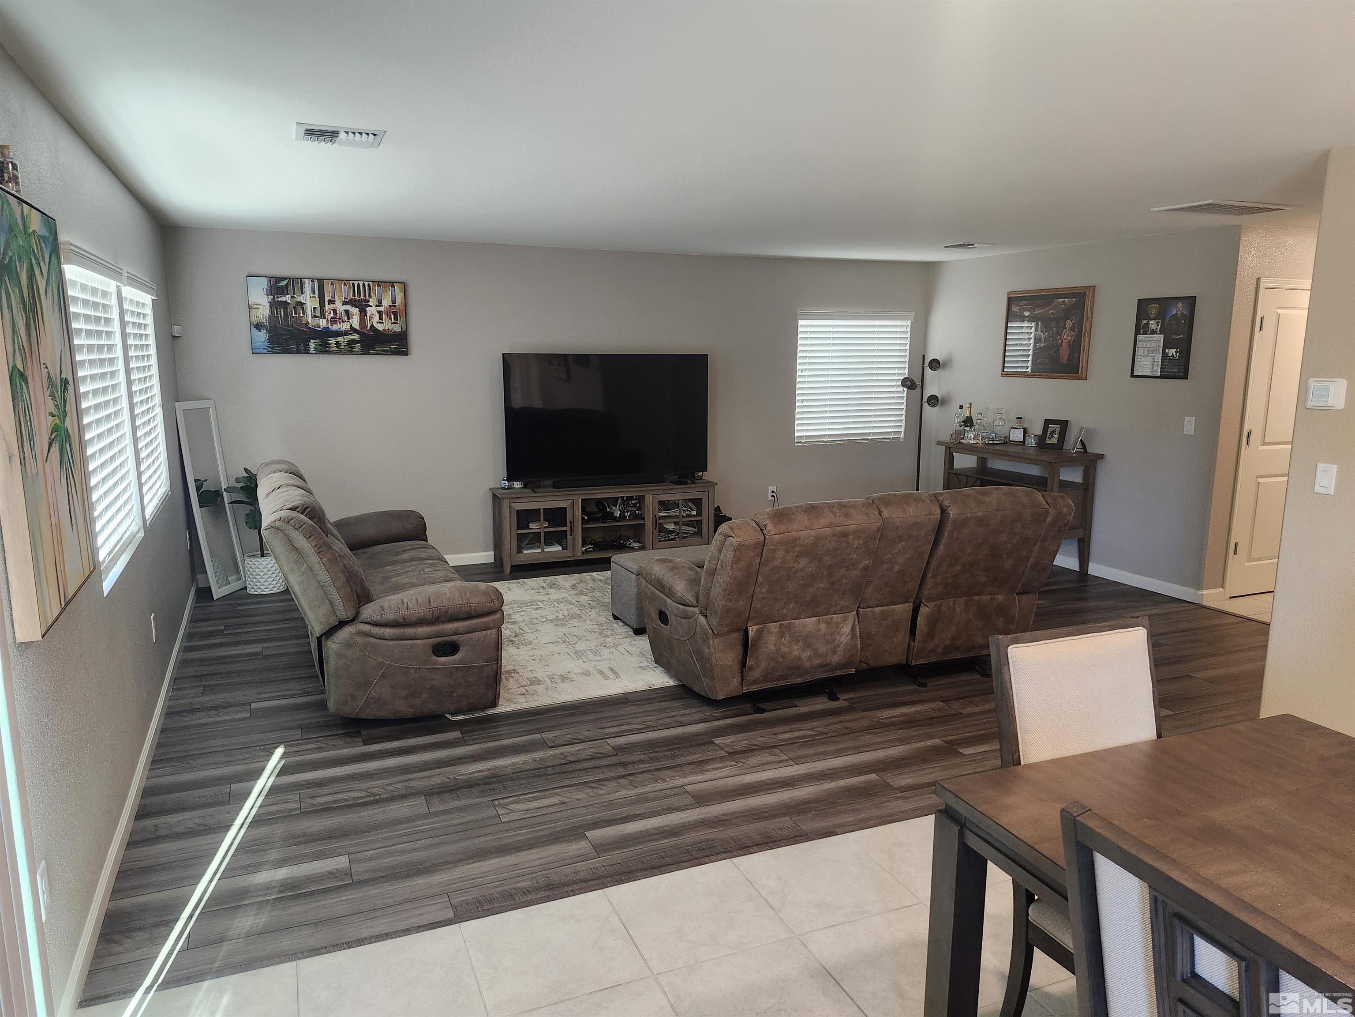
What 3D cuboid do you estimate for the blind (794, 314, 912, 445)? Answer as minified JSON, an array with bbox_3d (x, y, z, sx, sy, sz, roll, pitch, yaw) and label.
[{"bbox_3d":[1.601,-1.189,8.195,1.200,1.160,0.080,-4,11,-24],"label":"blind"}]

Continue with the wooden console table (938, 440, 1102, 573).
[{"bbox_3d":[2.670,-0.030,7.122,0.493,0.900,1.217,-4,11,-23],"label":"wooden console table"}]

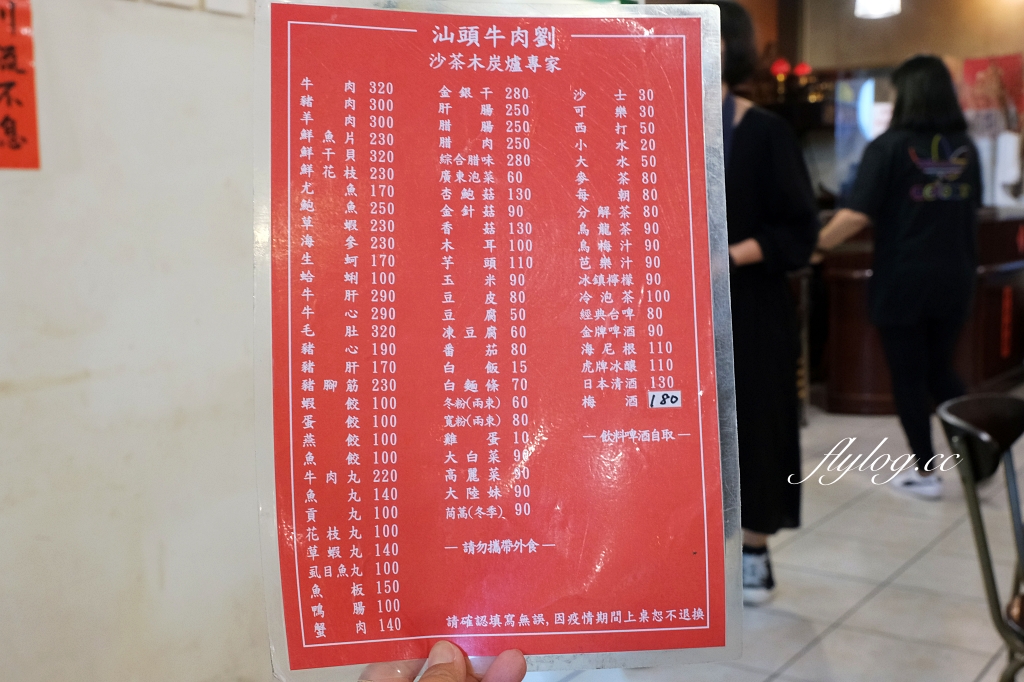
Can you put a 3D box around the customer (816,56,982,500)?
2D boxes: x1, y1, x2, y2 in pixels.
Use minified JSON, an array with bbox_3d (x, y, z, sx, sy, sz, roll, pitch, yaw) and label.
[{"bbox_3d":[1.515,-0.241,3.814,0.540,1.655,0.620,-3,5,-18],"label":"customer"}]

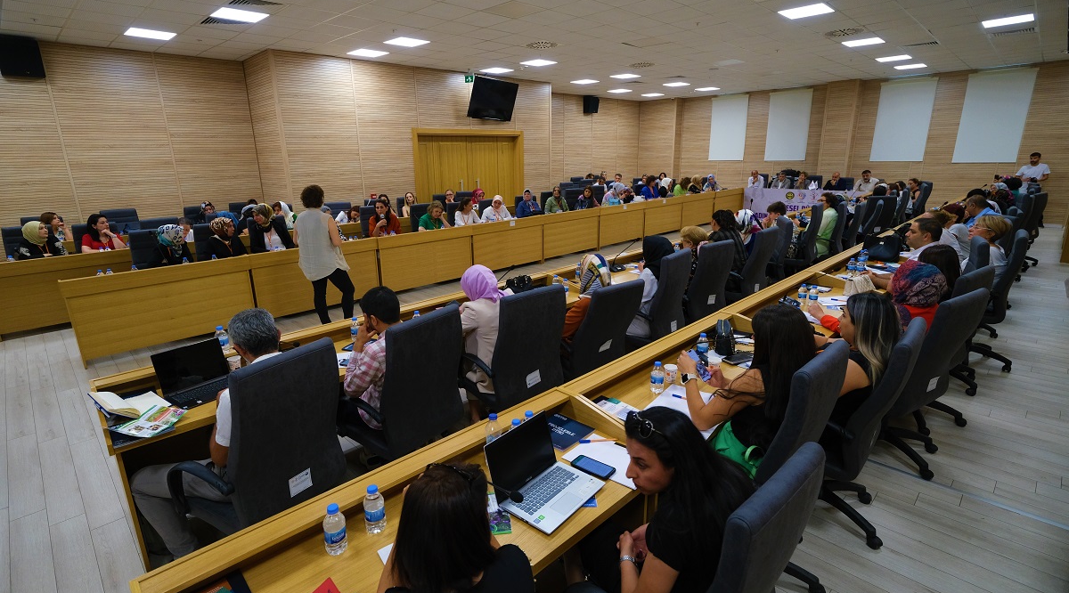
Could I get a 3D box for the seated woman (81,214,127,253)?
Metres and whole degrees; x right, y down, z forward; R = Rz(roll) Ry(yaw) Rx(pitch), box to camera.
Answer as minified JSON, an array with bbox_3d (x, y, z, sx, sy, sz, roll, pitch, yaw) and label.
[{"bbox_3d":[-5.904,-0.479,7.024,0.800,1.290,0.580,9,19,33],"label":"seated woman"}]

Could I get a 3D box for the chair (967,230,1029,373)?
[{"bbox_3d":[4.516,-0.119,5.244,0.670,1.120,0.640,14,21,43],"label":"chair"}]

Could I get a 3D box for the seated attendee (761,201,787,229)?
[{"bbox_3d":[2.922,-0.606,6.438,0.520,1.200,0.780,-12,19,-35],"label":"seated attendee"}]

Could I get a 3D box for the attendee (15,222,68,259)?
[{"bbox_3d":[-5.806,-0.284,6.148,0.800,1.231,0.550,9,18,31],"label":"attendee"}]

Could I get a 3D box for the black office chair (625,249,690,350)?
[{"bbox_3d":[0.947,0.122,4.440,0.680,1.090,0.620,11,20,37],"label":"black office chair"}]

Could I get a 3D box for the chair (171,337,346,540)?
[{"bbox_3d":[-1.239,0.757,2.373,0.670,1.120,0.640,8,18,29],"label":"chair"}]

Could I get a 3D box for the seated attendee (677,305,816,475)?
[{"bbox_3d":[0.976,0.644,2.429,0.780,1.250,0.520,13,21,41],"label":"seated attendee"}]

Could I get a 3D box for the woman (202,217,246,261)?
[{"bbox_3d":[-3.446,-0.311,5.802,0.780,1.160,0.520,9,18,32],"label":"woman"}]

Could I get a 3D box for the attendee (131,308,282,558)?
[{"bbox_3d":[-1.472,0.701,2.488,0.800,1.270,0.720,8,18,31],"label":"attendee"}]

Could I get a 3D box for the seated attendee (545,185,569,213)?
[{"bbox_3d":[0.561,-1.484,9.694,0.520,1.215,0.780,-11,19,-32],"label":"seated attendee"}]

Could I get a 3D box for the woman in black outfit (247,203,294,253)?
[{"bbox_3d":[-3.127,-0.467,6.140,0.520,1.269,0.780,-13,20,-38],"label":"woman in black outfit"}]

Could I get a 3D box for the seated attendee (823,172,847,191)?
[{"bbox_3d":[7.860,-2.591,13.277,0.800,1.280,0.550,-16,21,-42],"label":"seated attendee"}]

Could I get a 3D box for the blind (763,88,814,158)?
[{"bbox_3d":[7.740,-5.219,15.453,0.060,2.030,1.190,-16,21,-42],"label":"blind"}]

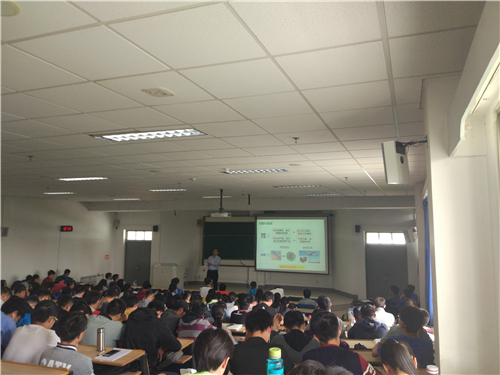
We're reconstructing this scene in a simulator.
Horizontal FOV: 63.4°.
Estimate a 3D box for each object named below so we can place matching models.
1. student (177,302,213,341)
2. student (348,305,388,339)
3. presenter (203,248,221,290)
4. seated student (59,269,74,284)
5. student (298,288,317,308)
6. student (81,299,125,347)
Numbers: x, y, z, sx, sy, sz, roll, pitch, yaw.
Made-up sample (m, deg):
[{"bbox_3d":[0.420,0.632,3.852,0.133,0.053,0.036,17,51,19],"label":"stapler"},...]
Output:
[{"bbox_3d":[-0.638,1.969,4.807,0.500,1.180,0.720,-1,-5,21],"label":"student"},{"bbox_3d":[1.554,2.174,5.284,0.500,1.250,0.720,-1,-5,21],"label":"student"},{"bbox_3d":[-1.249,2.883,13.324,0.560,1.710,0.420,-2,-5,21],"label":"presenter"},{"bbox_3d":[-5.441,3.055,11.952,0.500,1.250,0.720,-2,-5,26],"label":"seated student"},{"bbox_3d":[1.371,3.071,9.634,0.500,1.260,0.720,-1,-5,21],"label":"student"},{"bbox_3d":[-1.502,1.754,4.192,0.500,1.180,0.720,-2,-5,26],"label":"student"}]

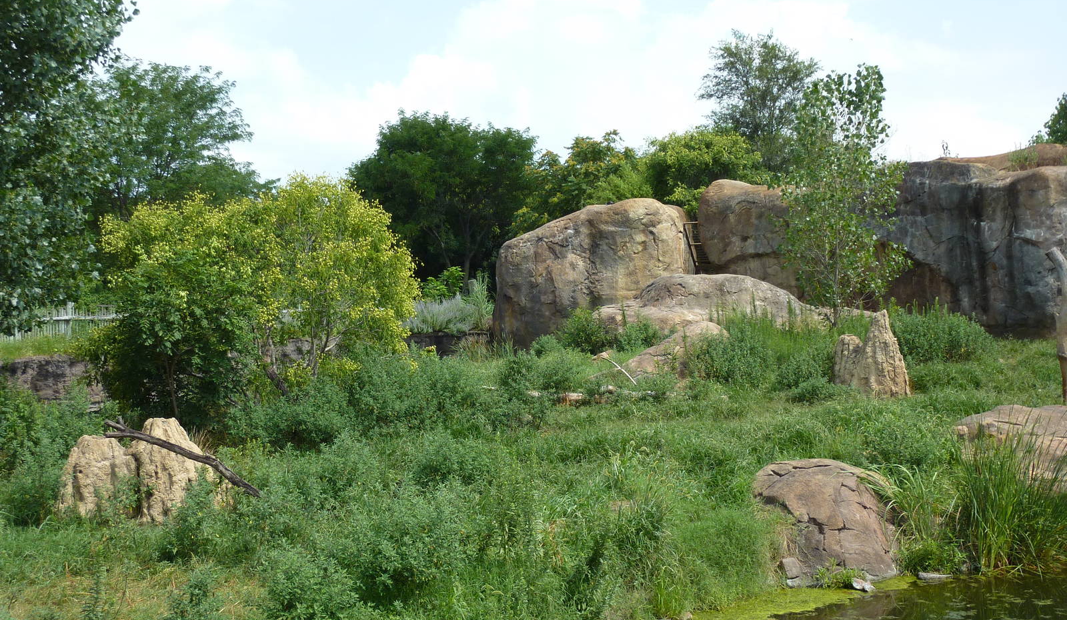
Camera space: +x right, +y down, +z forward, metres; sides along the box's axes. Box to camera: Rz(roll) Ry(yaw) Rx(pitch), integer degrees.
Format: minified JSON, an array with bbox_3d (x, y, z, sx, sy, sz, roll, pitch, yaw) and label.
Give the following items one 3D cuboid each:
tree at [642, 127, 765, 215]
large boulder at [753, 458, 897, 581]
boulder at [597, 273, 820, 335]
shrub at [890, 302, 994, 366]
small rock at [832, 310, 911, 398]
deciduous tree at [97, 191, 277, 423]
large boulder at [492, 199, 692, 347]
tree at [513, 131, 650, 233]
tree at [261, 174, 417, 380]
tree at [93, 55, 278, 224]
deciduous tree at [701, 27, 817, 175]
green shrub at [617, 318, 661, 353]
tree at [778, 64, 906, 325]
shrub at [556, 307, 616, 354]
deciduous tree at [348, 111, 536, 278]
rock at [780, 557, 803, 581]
[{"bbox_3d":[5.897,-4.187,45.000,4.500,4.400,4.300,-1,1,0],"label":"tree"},{"bbox_3d":[3.589,2.595,15.900,1.800,1.350,1.800,-1,1,0],"label":"large boulder"},{"bbox_3d":[4.530,-0.043,33.500,5.640,1.800,3.600,0,1,0],"label":"boulder"},{"bbox_3d":[10.086,0.587,32.000,2.460,1.530,2.100,0,1,0],"label":"shrub"},{"bbox_3d":[6.058,0.799,23.200,1.400,1.550,1.150,-1,1,0],"label":"small rock"},{"bbox_3d":[-6.398,0.023,23.800,3.450,4.200,3.300,-1,1,0],"label":"deciduous tree"},{"bbox_3d":[1.668,-0.977,37.000,5.580,4.270,4.600,0,1,0],"label":"large boulder"},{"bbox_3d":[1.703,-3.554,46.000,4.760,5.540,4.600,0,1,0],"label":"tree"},{"bbox_3d":[-3.884,-0.536,26.000,3.070,4.280,3.100,0,1,0],"label":"tree"},{"bbox_3d":[-13.120,-4.992,48.000,7.200,8.400,7.000,-1,1,0],"label":"tree"},{"bbox_3d":[9.527,-6.817,55.000,4.960,9.930,5.000,0,1,0],"label":"deciduous tree"},{"bbox_3d":[2.463,0.589,30.000,1.100,0.800,1.000,-1,1,0],"label":"green shrub"},{"bbox_3d":[7.873,-2.932,33.000,3.210,6.560,3.100,0,1,0],"label":"tree"},{"bbox_3d":[1.329,0.534,32.500,1.480,1.190,1.400,0,1,0],"label":"shrub"},{"bbox_3d":[-3.314,-3.889,47.000,6.900,6.500,6.600,-1,1,0],"label":"deciduous tree"},{"bbox_3d":[2.994,2.999,15.000,0.280,0.250,0.250,-1,1,0],"label":"rock"}]

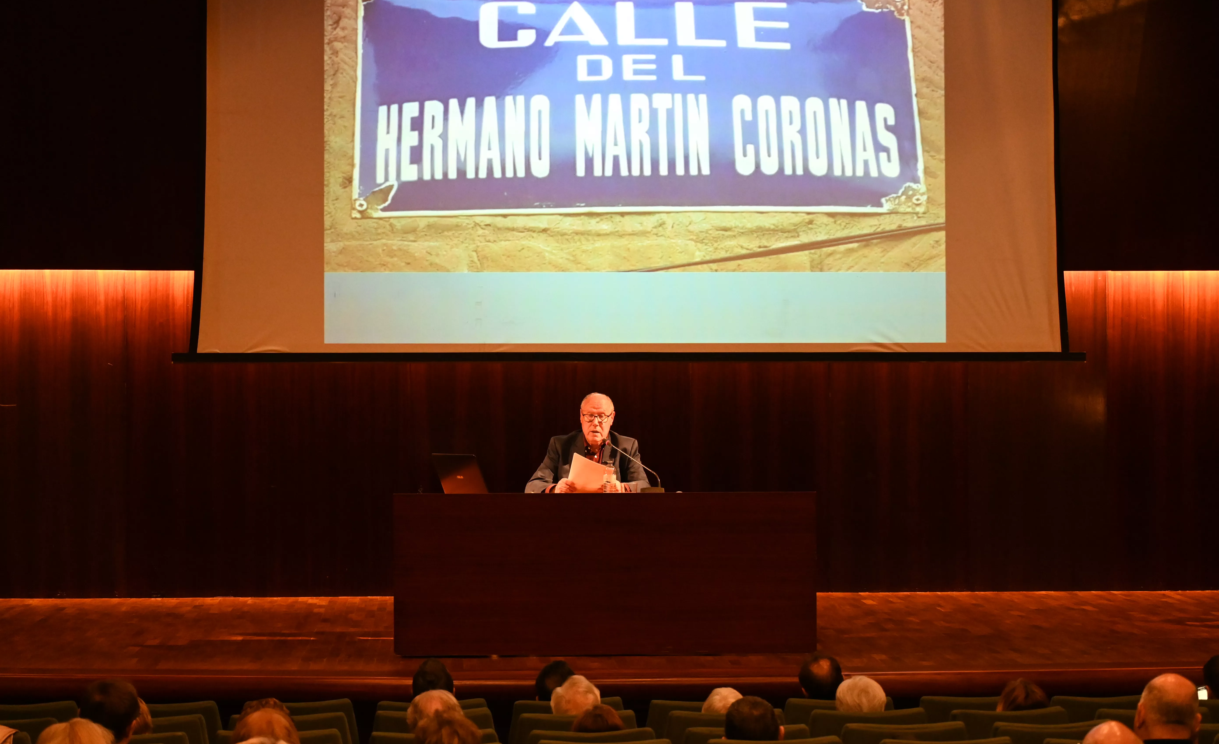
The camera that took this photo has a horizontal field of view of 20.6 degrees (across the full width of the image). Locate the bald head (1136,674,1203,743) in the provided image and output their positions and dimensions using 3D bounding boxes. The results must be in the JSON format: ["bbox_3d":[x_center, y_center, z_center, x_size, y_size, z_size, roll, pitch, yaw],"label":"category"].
[{"bbox_3d":[1.555,0.938,9.320,0.180,0.230,0.215,0,0,-12],"label":"bald head"}]

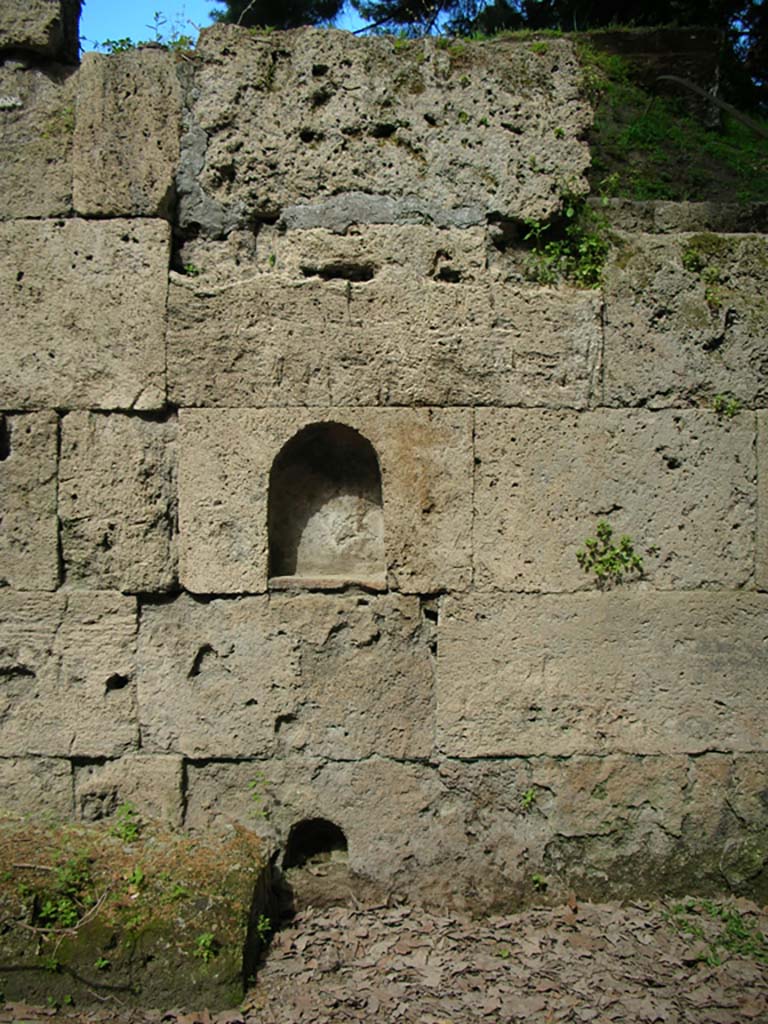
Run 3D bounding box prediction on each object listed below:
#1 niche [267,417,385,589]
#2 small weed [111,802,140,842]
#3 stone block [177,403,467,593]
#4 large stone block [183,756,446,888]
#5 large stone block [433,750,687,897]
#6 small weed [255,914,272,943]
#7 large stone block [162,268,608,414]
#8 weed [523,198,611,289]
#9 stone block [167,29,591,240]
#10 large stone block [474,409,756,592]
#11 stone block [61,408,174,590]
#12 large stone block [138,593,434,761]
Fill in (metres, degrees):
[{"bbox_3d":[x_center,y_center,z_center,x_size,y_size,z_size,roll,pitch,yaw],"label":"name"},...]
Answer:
[{"bbox_3d":[-0.219,-0.031,4.105,0.450,0.642,0.250,0,0,0],"label":"niche"},{"bbox_3d":[-0.964,1.158,3.860,0.112,0.149,0.100,0,0,0],"label":"small weed"},{"bbox_3d":[-0.213,-0.042,4.040,1.075,0.683,0.480,0,0,0],"label":"stone block"},{"bbox_3d":[-0.253,1.140,4.040,0.965,0.484,0.480,0,0,0],"label":"large stone block"},{"bbox_3d":[0.690,1.219,4.205,0.976,0.573,0.450,0,0,0],"label":"large stone block"},{"bbox_3d":[-0.407,1.408,3.500,0.061,0.095,0.060,0,0,0],"label":"small weed"},{"bbox_3d":[0.004,-0.665,4.230,1.672,0.542,0.500,0,0,0],"label":"large stone block"},{"bbox_3d":[0.702,-1.032,3.980,0.338,0.346,0.220,0,0,0],"label":"weed"},{"bbox_3d":[0.002,-1.404,4.075,1.512,0.756,0.550,0,0,0],"label":"stone block"},{"bbox_3d":[0.850,-0.044,4.040,1.035,0.672,0.480,0,0,0],"label":"large stone block"},{"bbox_3d":[-0.974,-0.039,4.025,0.426,0.661,0.450,0,0,0],"label":"stone block"},{"bbox_3d":[-0.373,0.628,4.205,1.142,0.638,0.450,0,0,0],"label":"large stone block"}]

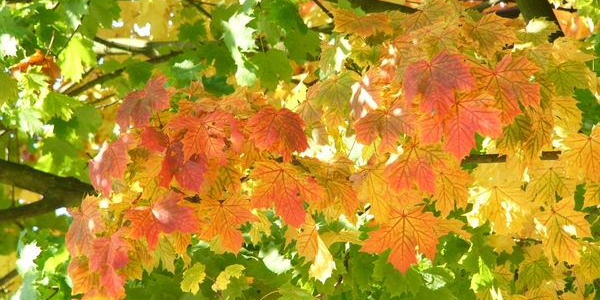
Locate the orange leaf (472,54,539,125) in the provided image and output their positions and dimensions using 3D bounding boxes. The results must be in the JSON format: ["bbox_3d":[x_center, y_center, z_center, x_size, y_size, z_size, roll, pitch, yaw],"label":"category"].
[{"bbox_3d":[0.364,-0.105,7.800,0.111,0.113,0.040,-22,-14,-6],"label":"orange leaf"}]

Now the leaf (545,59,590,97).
[{"bbox_3d":[0.503,-0.134,8.600,0.090,0.073,0.025,0,-28,0],"label":"leaf"}]

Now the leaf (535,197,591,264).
[{"bbox_3d":[0.459,0.145,7.900,0.080,0.116,0.040,-20,-14,-5],"label":"leaf"}]

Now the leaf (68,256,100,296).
[{"bbox_3d":[-0.366,0.215,7.850,0.063,0.069,0.040,0,-15,15],"label":"leaf"}]

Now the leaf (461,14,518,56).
[{"bbox_3d":[0.356,-0.217,8.600,0.107,0.084,0.030,0,-35,0],"label":"leaf"}]

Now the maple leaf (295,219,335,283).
[{"bbox_3d":[0.027,0.174,8.000,0.075,0.109,0.045,-14,-12,-13],"label":"maple leaf"}]

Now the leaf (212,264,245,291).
[{"bbox_3d":[-0.127,0.226,8.100,0.055,0.048,0.020,11,-20,4],"label":"leaf"}]

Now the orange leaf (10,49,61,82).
[{"bbox_3d":[-0.526,-0.166,9.100,0.099,0.069,0.045,0,-35,0],"label":"orange leaf"}]

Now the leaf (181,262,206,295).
[{"bbox_3d":[-0.186,0.223,8.000,0.046,0.056,0.030,0,-15,-15],"label":"leaf"}]

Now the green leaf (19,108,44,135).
[{"bbox_3d":[-0.532,-0.057,9.100,0.064,0.060,0.030,-15,-29,13],"label":"green leaf"}]

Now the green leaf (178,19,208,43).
[{"bbox_3d":[-0.193,-0.215,8.300,0.054,0.043,0.030,0,-15,0],"label":"green leaf"}]

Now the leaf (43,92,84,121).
[{"bbox_3d":[-0.470,-0.086,9.100,0.081,0.070,0.030,-15,-31,-20],"label":"leaf"}]

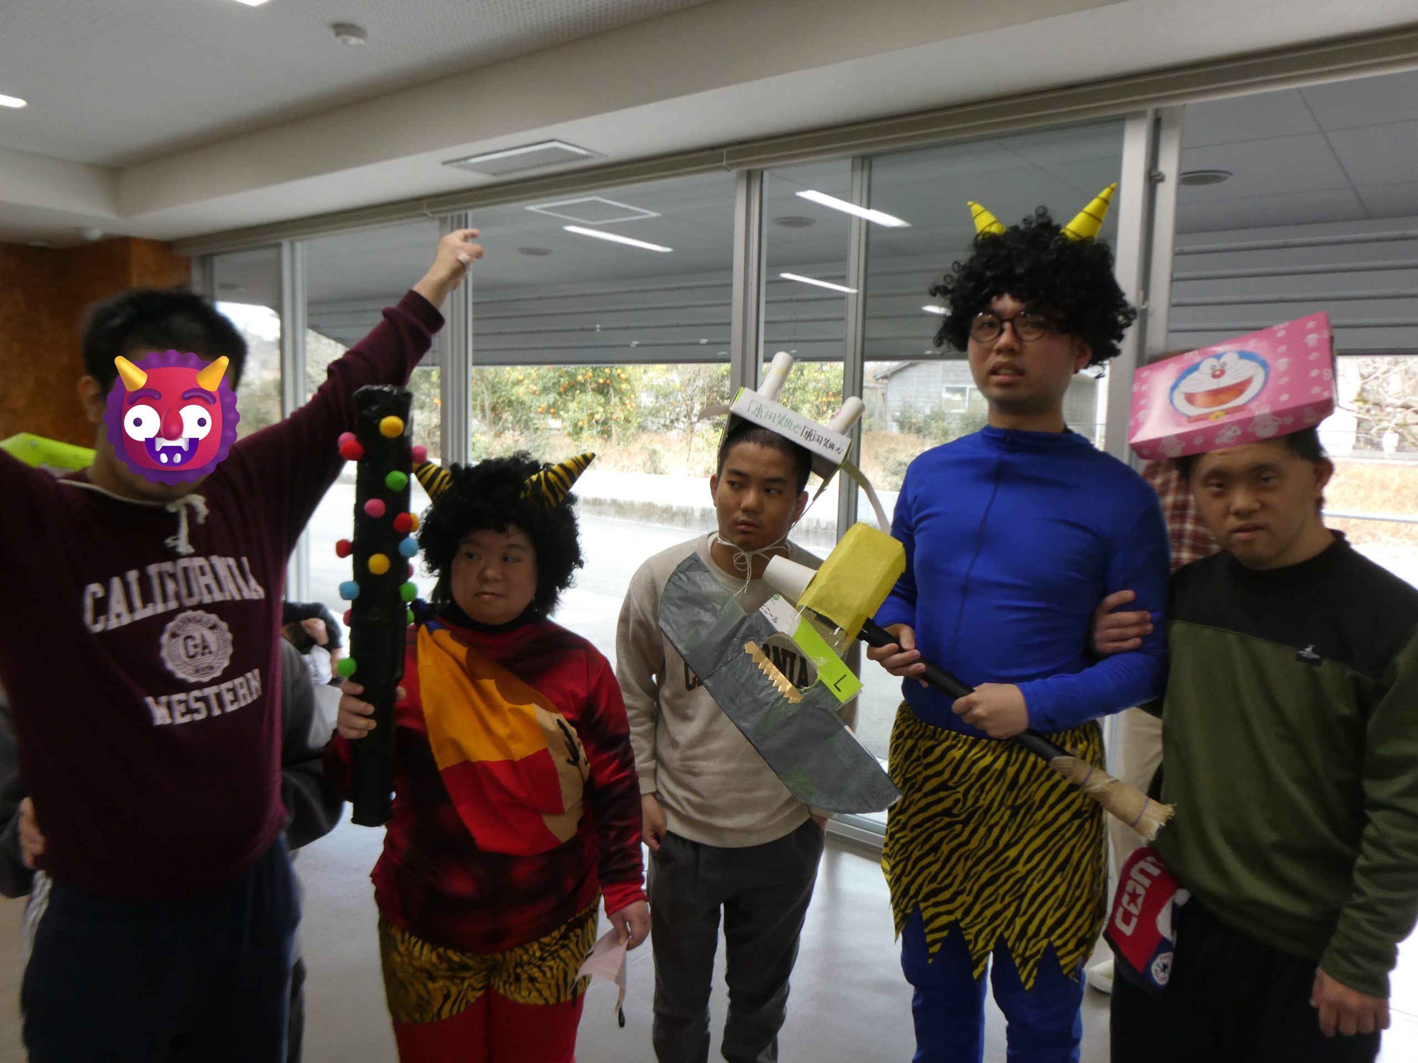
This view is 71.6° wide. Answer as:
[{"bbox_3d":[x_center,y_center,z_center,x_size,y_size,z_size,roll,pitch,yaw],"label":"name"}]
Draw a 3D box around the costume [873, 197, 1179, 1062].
[{"bbox_3d":[0.506,0.409,1.661,0.500,1.850,0.360,6,8,38],"label":"costume"}]

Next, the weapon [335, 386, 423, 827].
[{"bbox_3d":[-0.431,0.119,1.280,0.095,0.602,0.095,7,17,0],"label":"weapon"}]

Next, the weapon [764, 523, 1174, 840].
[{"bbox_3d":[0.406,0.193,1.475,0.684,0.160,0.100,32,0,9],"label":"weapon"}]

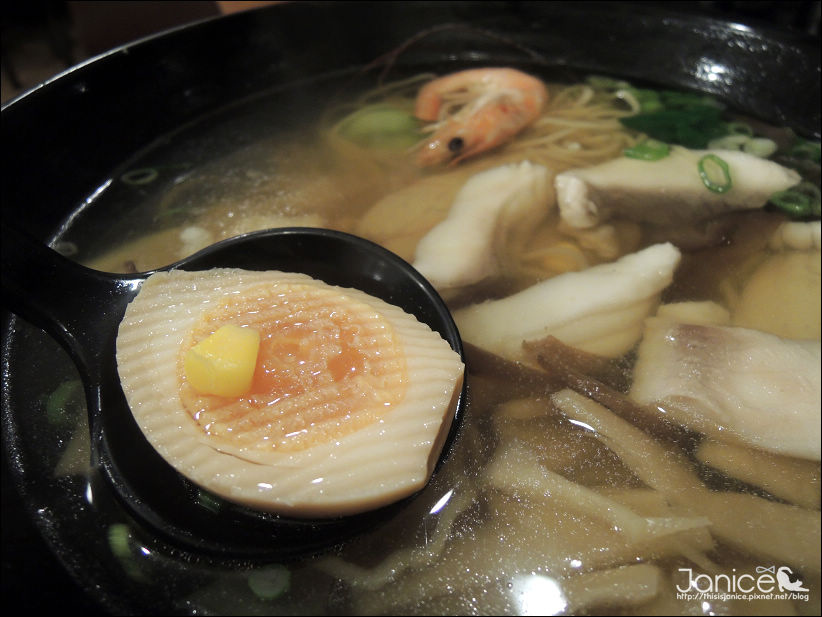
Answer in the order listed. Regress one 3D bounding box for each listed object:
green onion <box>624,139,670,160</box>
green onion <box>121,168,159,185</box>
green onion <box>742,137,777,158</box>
[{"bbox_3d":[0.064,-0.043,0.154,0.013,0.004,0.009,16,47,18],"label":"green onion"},{"bbox_3d":[-0.080,-0.039,0.167,0.011,0.004,0.009,-22,47,-20],"label":"green onion"},{"bbox_3d":[0.100,-0.046,0.164,0.009,0.005,0.009,24,49,24],"label":"green onion"}]

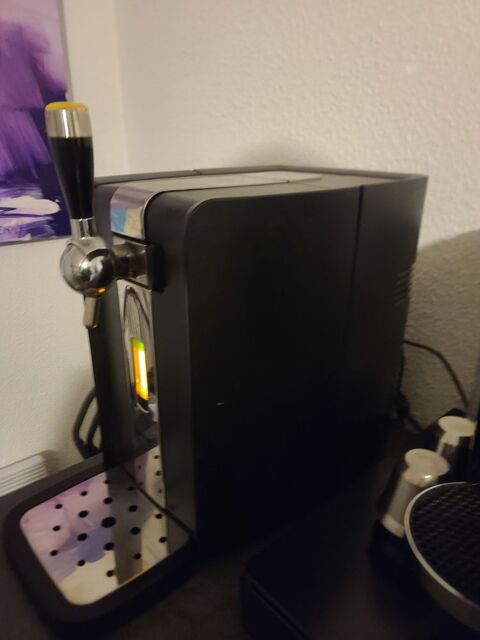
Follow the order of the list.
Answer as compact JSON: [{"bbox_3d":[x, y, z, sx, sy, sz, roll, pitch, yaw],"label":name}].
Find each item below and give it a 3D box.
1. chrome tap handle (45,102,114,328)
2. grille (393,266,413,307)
[{"bbox_3d":[-0.137,-0.081,0.401,0.052,0.191,0.049,-18,28,-40],"label":"chrome tap handle"},{"bbox_3d":[0.205,-0.041,0.585,0.013,0.050,0.050,17,27,36],"label":"grille"}]

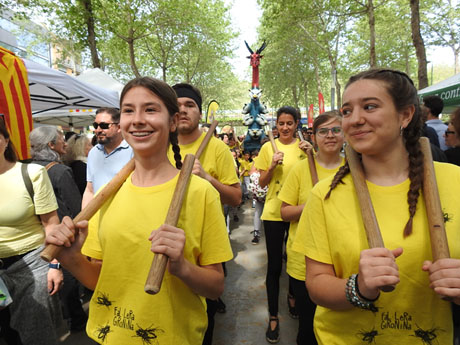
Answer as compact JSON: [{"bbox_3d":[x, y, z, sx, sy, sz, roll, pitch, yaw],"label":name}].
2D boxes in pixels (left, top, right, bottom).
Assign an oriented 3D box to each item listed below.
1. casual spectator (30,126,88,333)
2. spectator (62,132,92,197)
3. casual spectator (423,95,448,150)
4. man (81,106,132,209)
[{"bbox_3d":[-1.291,0.435,2.474,0.340,1.580,0.480,-4,7,-38],"label":"casual spectator"},{"bbox_3d":[-1.387,0.409,2.992,0.300,1.550,0.460,-5,8,-45],"label":"spectator"},{"bbox_3d":[1.869,0.196,2.985,0.500,1.800,0.320,-1,5,-10],"label":"casual spectator"},{"bbox_3d":[-0.888,0.370,2.430,0.520,1.700,0.320,0,5,0],"label":"man"}]

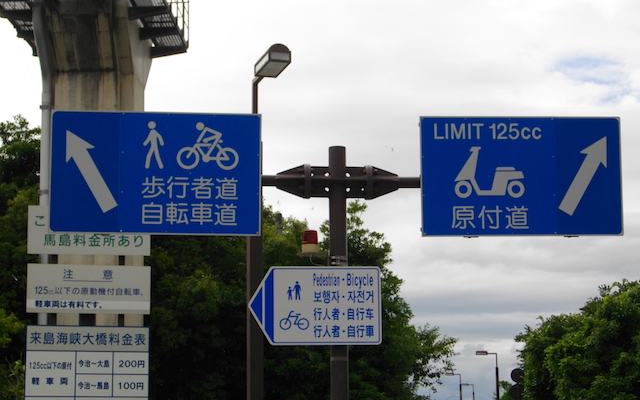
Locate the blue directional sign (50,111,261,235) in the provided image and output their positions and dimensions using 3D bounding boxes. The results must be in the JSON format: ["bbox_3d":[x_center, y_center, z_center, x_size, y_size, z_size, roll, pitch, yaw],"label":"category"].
[{"bbox_3d":[-1.428,-0.234,12.520,1.830,1.080,0.060,1,-8,-6],"label":"blue directional sign"}]

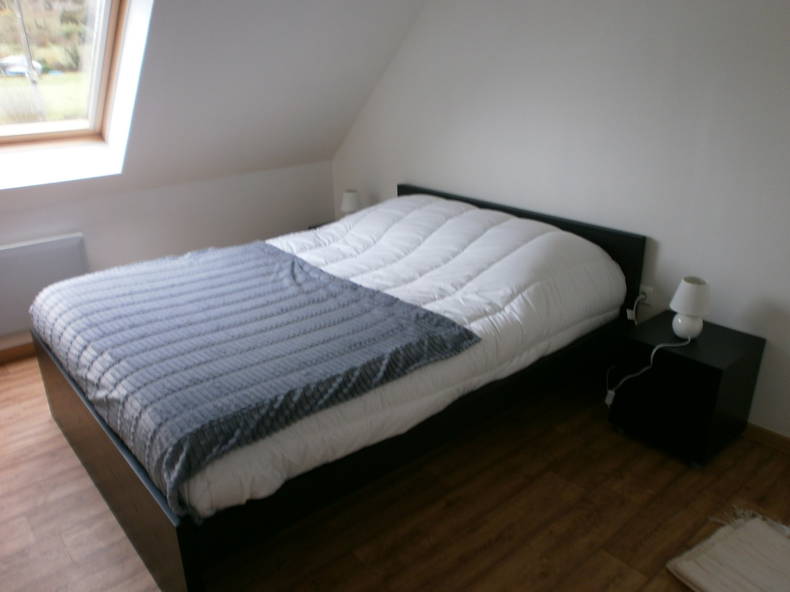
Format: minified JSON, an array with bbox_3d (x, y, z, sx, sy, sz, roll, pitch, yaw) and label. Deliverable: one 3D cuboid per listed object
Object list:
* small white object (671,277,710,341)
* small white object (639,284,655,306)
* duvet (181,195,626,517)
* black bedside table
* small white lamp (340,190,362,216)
[{"bbox_3d":[1.194,0.045,2.472,0.158,0.230,0.158,-18,26,-36],"label":"small white object"},{"bbox_3d":[1.115,-0.004,2.759,0.025,0.085,0.083,-18,26,-36],"label":"small white object"},{"bbox_3d":[-0.291,-0.055,2.640,1.970,0.414,1.737,-18,26,-36],"label":"duvet"},{"bbox_3d":[1.197,0.378,2.539,0.374,0.441,0.382,-18,26,-36],"label":"black bedside table"},{"bbox_3d":[-0.295,-0.598,4.199,0.158,0.230,0.158,-1,21,0],"label":"small white lamp"}]

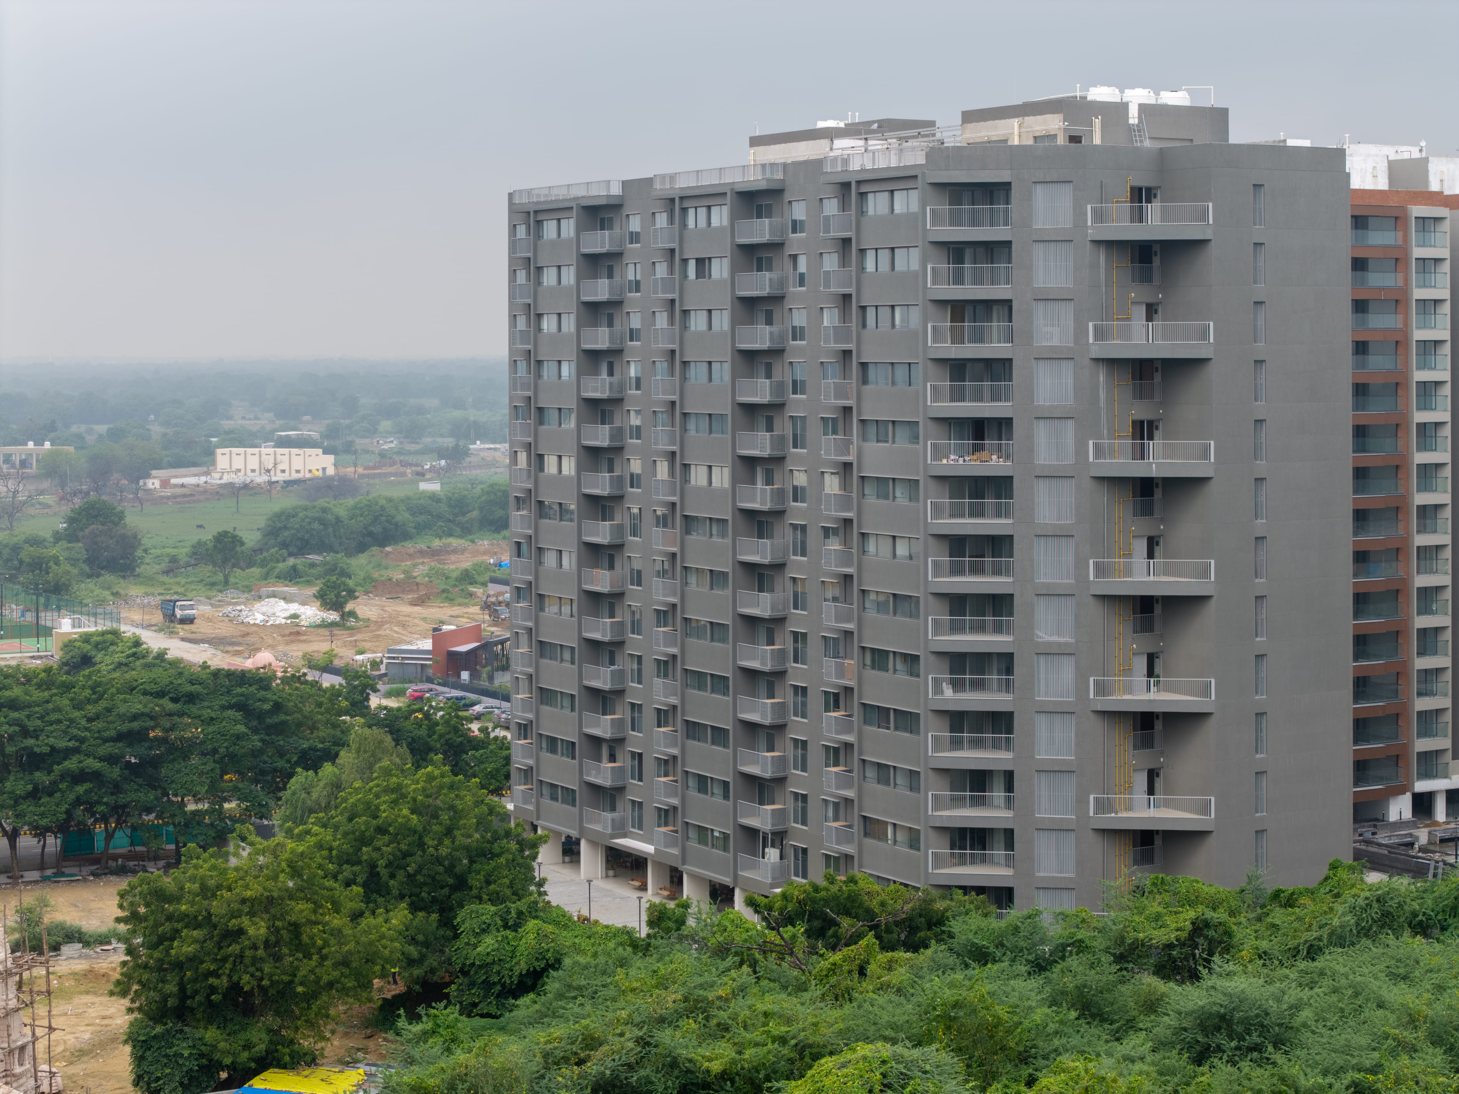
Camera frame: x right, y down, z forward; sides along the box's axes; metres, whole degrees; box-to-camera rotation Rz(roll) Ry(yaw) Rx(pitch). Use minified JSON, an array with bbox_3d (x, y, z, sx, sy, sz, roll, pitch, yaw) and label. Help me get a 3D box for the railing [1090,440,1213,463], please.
[{"bbox_3d":[20.971,-4.732,146.592,6.077,1.042,0.147,0,3,11],"label":"railing"}]

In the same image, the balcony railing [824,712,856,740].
[{"bbox_3d":[6.305,9.516,156.452,1.082,1.111,2.999,-2,4,-30],"label":"balcony railing"}]

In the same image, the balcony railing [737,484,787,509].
[{"bbox_3d":[1.832,-2.852,166.516,1.200,1.150,3.570,-2,3,-30],"label":"balcony railing"}]

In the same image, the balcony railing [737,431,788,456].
[{"bbox_3d":[1.819,-5.917,167.100,1.180,1.140,3.480,-2,3,-30],"label":"balcony railing"}]

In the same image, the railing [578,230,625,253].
[{"bbox_3d":[-7.903,-19.030,183.800,1.180,1.140,3.480,-2,3,-30],"label":"railing"}]

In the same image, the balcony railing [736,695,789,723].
[{"bbox_3d":[1.864,9.142,166.460,1.200,1.150,3.570,-2,3,-30],"label":"balcony railing"}]

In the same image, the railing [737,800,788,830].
[{"bbox_3d":[1.864,15.090,166.460,1.200,1.150,3.570,-2,3,-30],"label":"railing"}]

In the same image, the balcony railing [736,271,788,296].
[{"bbox_3d":[1.777,-14.932,167.100,1.180,1.140,3.480,-2,3,-30],"label":"balcony railing"}]

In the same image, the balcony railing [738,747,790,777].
[{"bbox_3d":[1.860,11.934,164.369,1.121,1.111,3.491,-2,4,-30],"label":"balcony railing"}]

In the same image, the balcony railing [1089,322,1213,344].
[{"bbox_3d":[20.904,-10.586,146.244,6.077,1.042,0.147,0,3,11],"label":"balcony railing"}]

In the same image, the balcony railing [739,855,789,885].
[{"bbox_3d":[1.933,18.124,167.100,1.180,1.140,3.480,-2,3,-30],"label":"balcony railing"}]

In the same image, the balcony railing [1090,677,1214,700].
[{"bbox_3d":[21.399,7.199,149.300,6.350,1.080,0.140,0,2,9],"label":"balcony railing"}]

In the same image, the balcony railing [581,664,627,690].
[{"bbox_3d":[-7.705,8.004,183.089,1.200,1.150,3.570,-2,3,-30],"label":"balcony railing"}]

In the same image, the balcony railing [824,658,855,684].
[{"bbox_3d":[6.287,6.559,156.276,1.082,1.111,2.999,-2,4,-30],"label":"balcony railing"}]

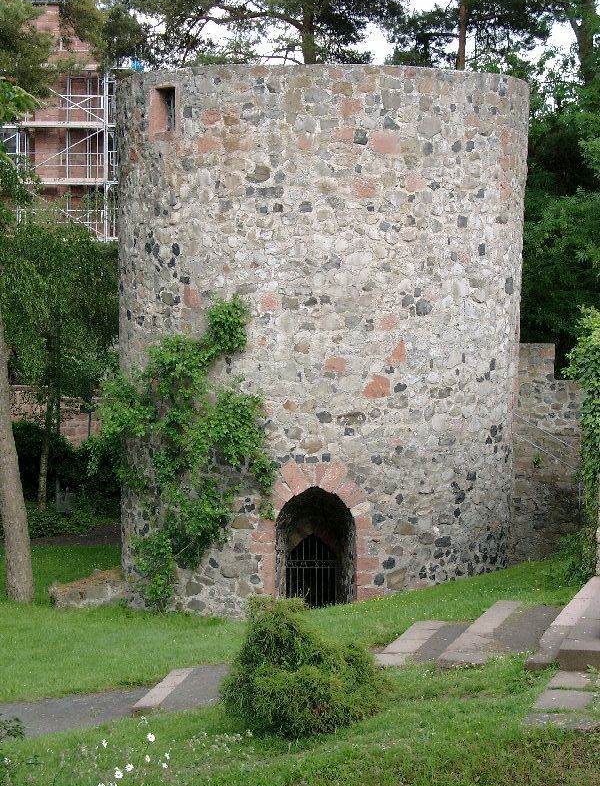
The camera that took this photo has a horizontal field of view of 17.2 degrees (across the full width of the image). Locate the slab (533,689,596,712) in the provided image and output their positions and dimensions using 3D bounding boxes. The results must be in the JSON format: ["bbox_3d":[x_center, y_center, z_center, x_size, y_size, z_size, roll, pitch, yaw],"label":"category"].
[{"bbox_3d":[3.110,3.659,23.407,0.560,0.080,0.880,2,5,18],"label":"slab"}]

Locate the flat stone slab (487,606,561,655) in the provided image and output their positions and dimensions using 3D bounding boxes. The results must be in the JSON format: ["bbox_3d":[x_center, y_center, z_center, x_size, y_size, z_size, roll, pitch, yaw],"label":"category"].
[{"bbox_3d":[3.453,3.619,30.306,0.750,0.120,2.600,1,6,14],"label":"flat stone slab"}]

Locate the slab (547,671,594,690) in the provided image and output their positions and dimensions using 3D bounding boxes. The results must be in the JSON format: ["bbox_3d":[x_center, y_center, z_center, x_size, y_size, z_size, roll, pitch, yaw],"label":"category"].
[{"bbox_3d":[3.702,3.943,27.205,0.550,0.100,0.750,1,6,15],"label":"slab"}]

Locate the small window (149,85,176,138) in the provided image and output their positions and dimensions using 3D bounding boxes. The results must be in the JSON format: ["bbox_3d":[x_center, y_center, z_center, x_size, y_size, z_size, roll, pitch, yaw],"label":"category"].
[{"bbox_3d":[-2.578,-5.507,39.051,0.350,1.048,0.750,-5,8,-44],"label":"small window"}]

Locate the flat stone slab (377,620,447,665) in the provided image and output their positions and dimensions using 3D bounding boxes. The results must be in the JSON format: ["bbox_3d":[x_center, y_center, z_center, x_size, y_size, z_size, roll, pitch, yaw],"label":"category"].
[{"bbox_3d":[1.728,3.880,30.806,0.460,0.120,2.500,2,6,17],"label":"flat stone slab"}]

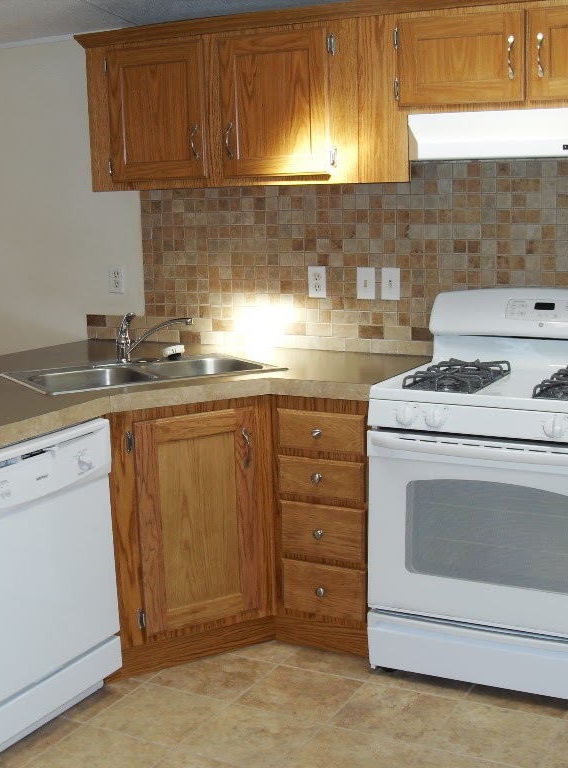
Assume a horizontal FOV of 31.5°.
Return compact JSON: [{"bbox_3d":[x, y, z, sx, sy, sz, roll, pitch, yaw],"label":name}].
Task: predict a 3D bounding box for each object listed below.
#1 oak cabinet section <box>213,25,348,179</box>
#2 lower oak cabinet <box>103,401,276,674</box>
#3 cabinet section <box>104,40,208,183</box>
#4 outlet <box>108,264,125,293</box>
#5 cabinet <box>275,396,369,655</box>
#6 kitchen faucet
[{"bbox_3d":[0.034,-0.953,3.476,0.436,0.480,0.317,4,11,26],"label":"oak cabinet section"},{"bbox_3d":[-0.436,0.433,3.355,0.580,0.833,0.600,-7,11,-30],"label":"lower oak cabinet"},{"bbox_3d":[-0.388,-0.980,3.684,0.431,0.480,0.317,4,11,26],"label":"cabinet section"},{"bbox_3d":[-0.676,-0.420,4.044,0.071,0.115,0.010,4,11,26],"label":"outlet"},{"bbox_3d":[0.239,0.411,3.423,0.330,0.833,0.575,4,11,26],"label":"cabinet"},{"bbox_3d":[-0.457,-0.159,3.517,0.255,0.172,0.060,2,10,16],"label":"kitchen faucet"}]

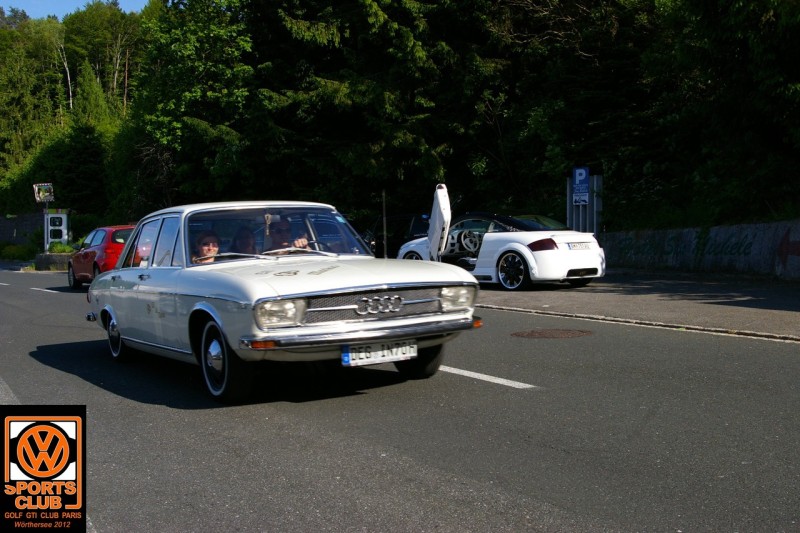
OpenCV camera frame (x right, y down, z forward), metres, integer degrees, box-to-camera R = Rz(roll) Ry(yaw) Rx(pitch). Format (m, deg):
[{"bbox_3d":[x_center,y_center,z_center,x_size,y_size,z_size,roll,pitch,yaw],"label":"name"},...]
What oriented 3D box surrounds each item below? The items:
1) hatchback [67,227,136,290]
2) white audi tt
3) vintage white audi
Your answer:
[{"bbox_3d":[-6.270,-0.238,20.933,1.730,1.440,4.200,-3,2,-31],"label":"hatchback"},{"bbox_3d":[1.627,-0.321,16.446,1.790,1.330,4.040,-3,2,-40],"label":"white audi tt"},{"bbox_3d":[-1.278,0.137,7.714,1.730,1.410,4.600,-3,2,-30],"label":"vintage white audi"}]

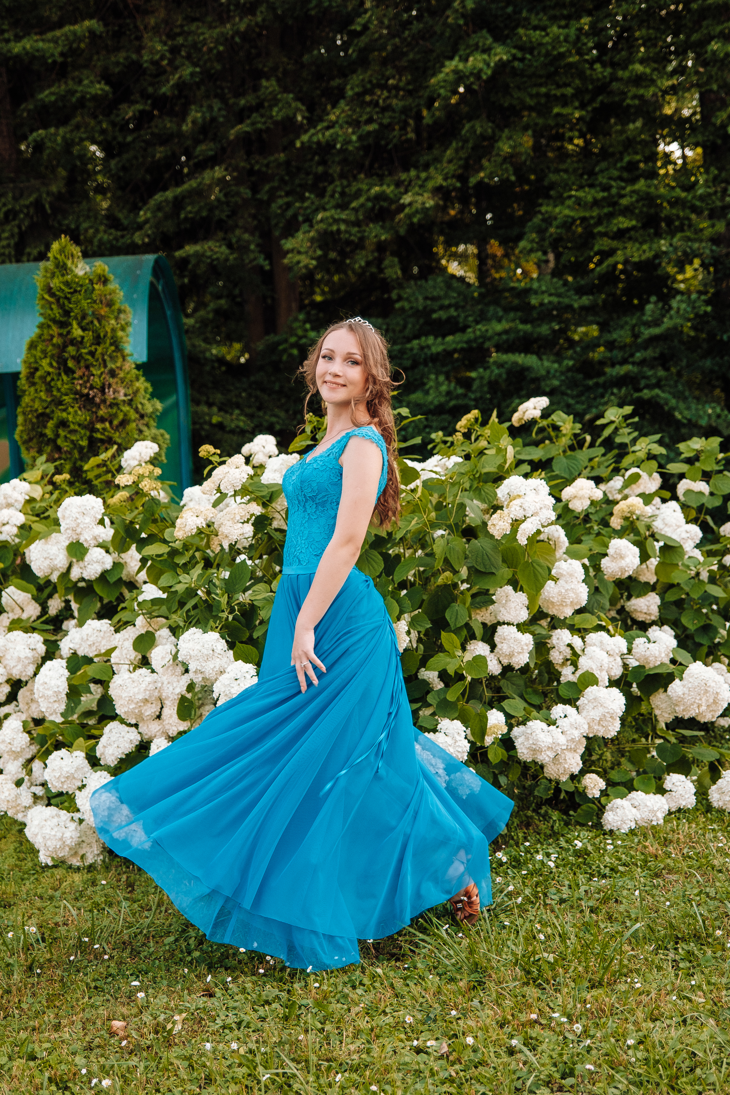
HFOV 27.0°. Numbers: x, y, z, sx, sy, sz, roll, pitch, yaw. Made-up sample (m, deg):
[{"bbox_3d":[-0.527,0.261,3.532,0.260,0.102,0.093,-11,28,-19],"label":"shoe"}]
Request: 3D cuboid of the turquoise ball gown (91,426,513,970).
[{"bbox_3d":[-0.191,0.377,4.168,1.080,1.382,0.830,-7,6,-30],"label":"turquoise ball gown"}]

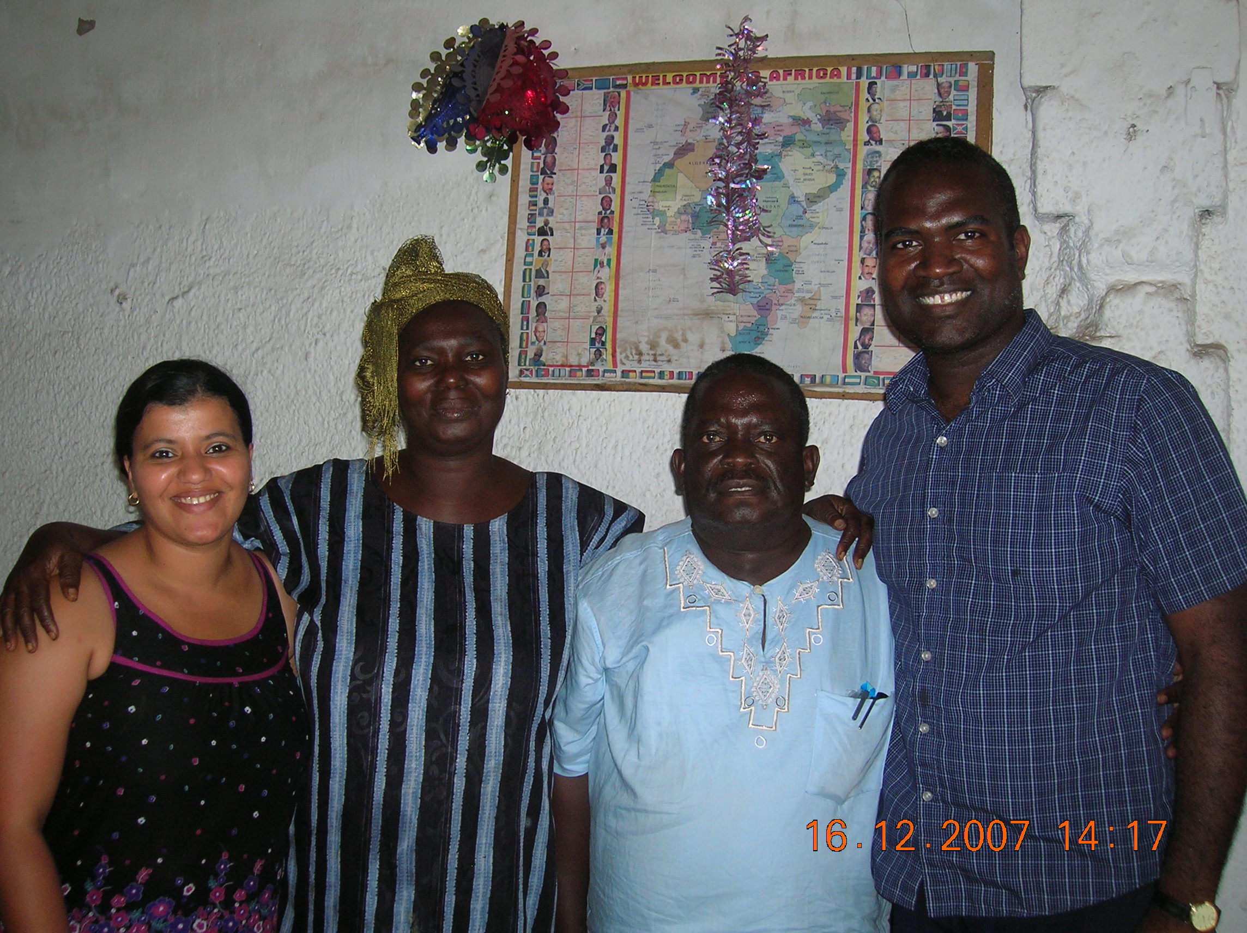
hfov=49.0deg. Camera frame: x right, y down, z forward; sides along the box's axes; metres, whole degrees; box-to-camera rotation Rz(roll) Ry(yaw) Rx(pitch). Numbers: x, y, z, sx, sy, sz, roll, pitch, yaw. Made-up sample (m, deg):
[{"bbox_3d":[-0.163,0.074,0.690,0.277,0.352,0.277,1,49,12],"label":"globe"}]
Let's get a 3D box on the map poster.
[{"bbox_3d":[0.184,-0.375,2.135,0.750,0.530,0.020,1,-6,15],"label":"map poster"}]

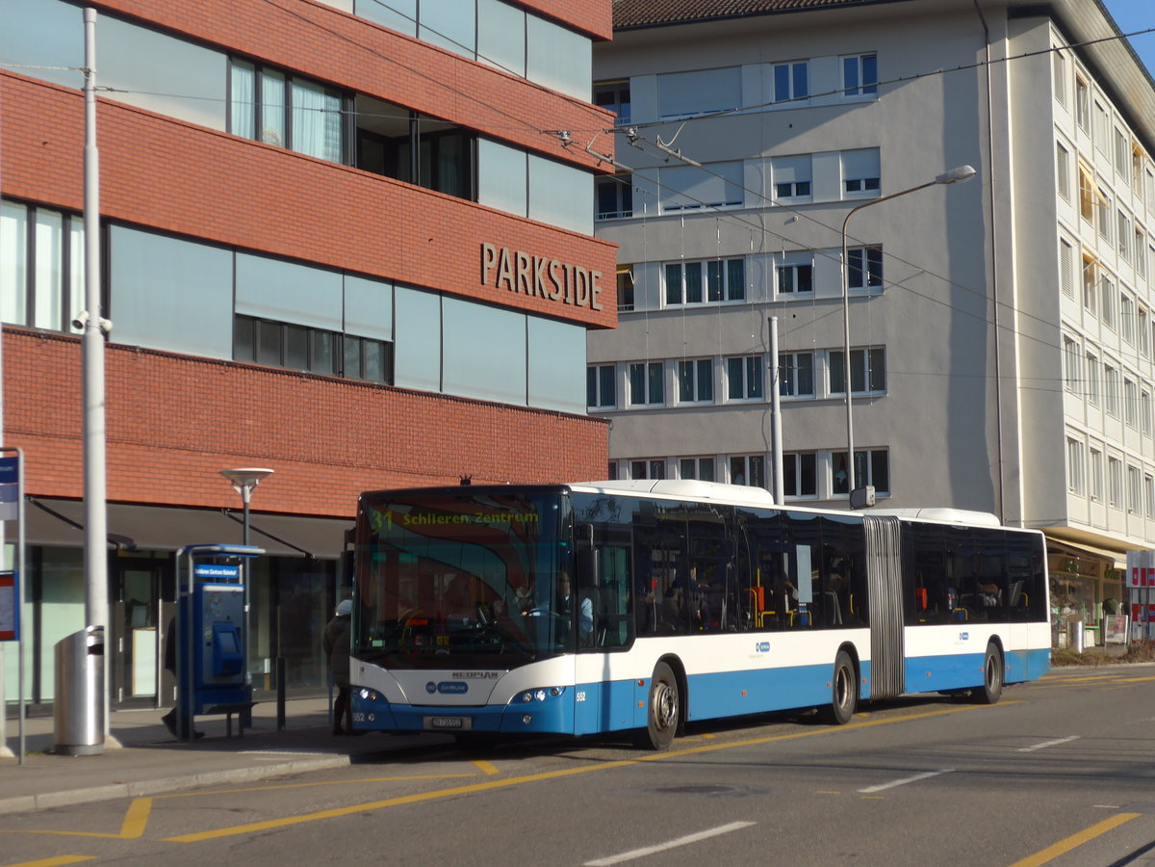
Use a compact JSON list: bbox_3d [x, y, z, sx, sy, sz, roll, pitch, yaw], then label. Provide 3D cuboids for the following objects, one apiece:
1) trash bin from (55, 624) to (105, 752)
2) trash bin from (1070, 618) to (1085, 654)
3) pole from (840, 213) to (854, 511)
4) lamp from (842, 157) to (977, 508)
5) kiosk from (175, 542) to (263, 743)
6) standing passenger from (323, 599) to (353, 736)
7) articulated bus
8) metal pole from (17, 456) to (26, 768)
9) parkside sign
[{"bbox_3d":[-5.221,2.686,25.917,0.524,1.350,0.524,-1,-5,0],"label":"trash bin"},{"bbox_3d":[14.735,5.970,73.000,0.460,1.200,0.460,-2,-5,12],"label":"trash bin"},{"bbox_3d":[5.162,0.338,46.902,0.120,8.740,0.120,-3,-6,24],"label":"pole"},{"bbox_3d":[6.346,-0.156,46.412,2.680,9.600,0.300,-3,-6,24],"label":"lamp"},{"bbox_3d":[-4.150,2.424,28.871,0.620,2.270,0.950,-3,-6,24],"label":"kiosk"},{"bbox_3d":[-2.795,2.742,29.154,0.420,1.630,0.520,-2,-5,11],"label":"standing passenger"},{"bbox_3d":[2.498,2.328,32.717,2.650,2.980,18.000,-3,-5,25],"label":"articulated bus"},{"bbox_3d":[-5.549,1.719,24.641,0.060,3.110,0.060,-1,-5,0],"label":"metal pole"},{"bbox_3d":[-0.640,-3.073,49.000,0.120,0.820,4.650,-4,-6,30],"label":"parkside sign"}]

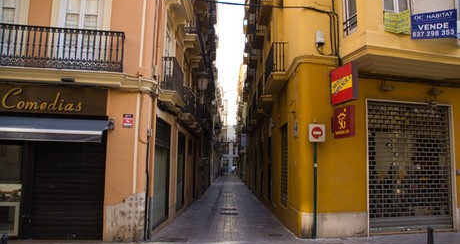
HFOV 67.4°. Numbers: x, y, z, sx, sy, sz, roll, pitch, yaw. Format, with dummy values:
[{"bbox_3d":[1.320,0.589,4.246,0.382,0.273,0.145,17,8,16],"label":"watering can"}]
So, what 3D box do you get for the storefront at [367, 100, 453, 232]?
[{"bbox_3d":[5.154,1.291,9.842,2.850,3.600,0.150,3,-8,-16],"label":"storefront"}]

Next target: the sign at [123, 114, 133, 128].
[{"bbox_3d":[-2.457,-0.019,8.301,0.240,0.330,0.015,2,-8,-4],"label":"sign"}]

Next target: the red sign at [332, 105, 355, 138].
[{"bbox_3d":[2.942,0.019,8.867,0.160,0.800,0.670,3,-8,-16],"label":"red sign"}]

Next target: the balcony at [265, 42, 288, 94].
[{"bbox_3d":[1.563,-1.700,11.676,0.550,1.170,2.350,1,-8,0],"label":"balcony"}]

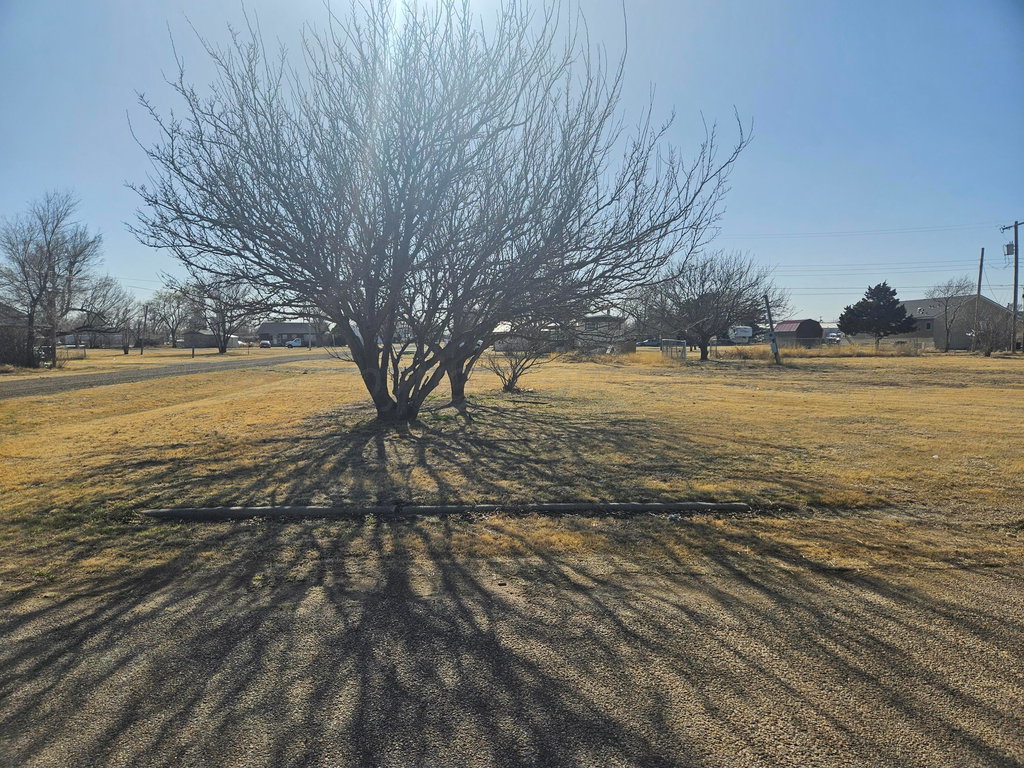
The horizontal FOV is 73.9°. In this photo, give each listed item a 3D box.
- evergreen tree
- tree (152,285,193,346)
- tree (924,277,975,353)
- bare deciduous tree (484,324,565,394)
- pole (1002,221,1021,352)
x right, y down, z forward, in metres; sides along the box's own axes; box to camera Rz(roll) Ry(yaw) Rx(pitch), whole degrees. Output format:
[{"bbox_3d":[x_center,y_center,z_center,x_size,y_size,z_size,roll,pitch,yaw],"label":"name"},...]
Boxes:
[{"bbox_3d":[35.438,-6.541,65.780,6.800,6.500,6.500,2,4,28],"label":"evergreen tree"},{"bbox_3d":[-60.722,-11.946,121.631,7.300,10.900,7.000,-2,4,-26],"label":"tree"},{"bbox_3d":[39.161,-6.306,60.767,4.000,6.890,3.800,2,5,33],"label":"tree"},{"bbox_3d":[0.271,-0.765,19.731,2.400,2.030,2.200,0,4,1],"label":"bare deciduous tree"},{"bbox_3d":[42.637,-8.209,57.626,0.700,11.040,2.200,-4,5,-45],"label":"pole"}]

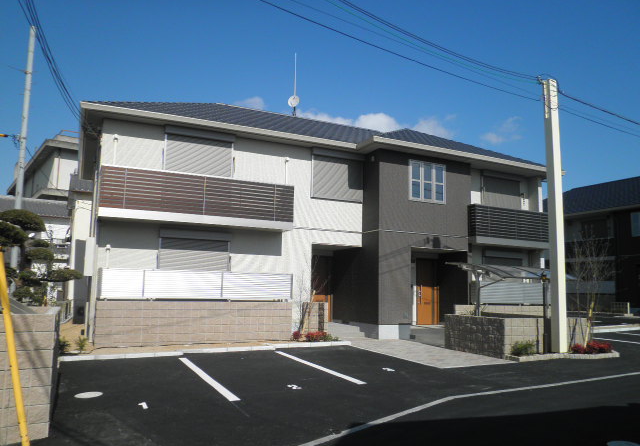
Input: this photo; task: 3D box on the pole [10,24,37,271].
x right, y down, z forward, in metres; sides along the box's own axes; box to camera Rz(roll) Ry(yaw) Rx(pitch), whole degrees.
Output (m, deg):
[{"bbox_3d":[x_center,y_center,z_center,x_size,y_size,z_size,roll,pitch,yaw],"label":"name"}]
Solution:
[{"bbox_3d":[-10.184,-1.771,16.414,0.260,10.420,0.260,4,-7,-26],"label":"pole"}]

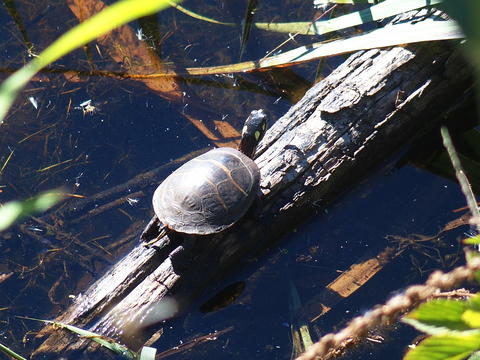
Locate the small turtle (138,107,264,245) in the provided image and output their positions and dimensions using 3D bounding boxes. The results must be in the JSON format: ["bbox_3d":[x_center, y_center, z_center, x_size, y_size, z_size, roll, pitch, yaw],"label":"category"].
[{"bbox_3d":[-0.034,0.008,4.596,0.104,0.062,0.189,30,52,28],"label":"small turtle"}]

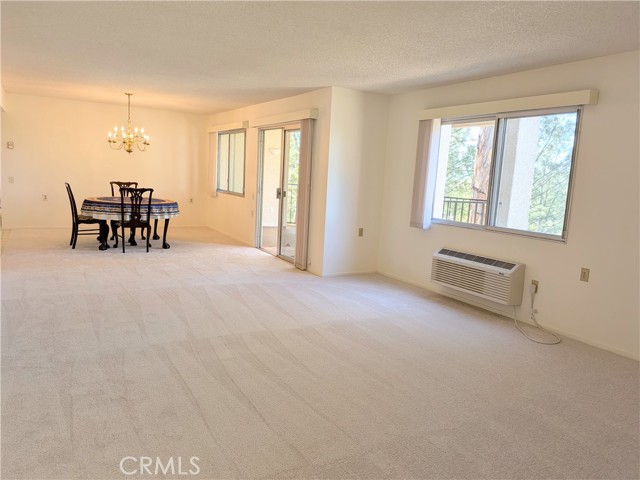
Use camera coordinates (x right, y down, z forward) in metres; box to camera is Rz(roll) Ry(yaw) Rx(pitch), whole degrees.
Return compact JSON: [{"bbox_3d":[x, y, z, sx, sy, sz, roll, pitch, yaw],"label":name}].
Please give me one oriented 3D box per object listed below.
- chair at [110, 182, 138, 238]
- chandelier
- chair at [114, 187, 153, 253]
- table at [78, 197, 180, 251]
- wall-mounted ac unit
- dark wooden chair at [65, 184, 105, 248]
[{"bbox_3d":[-3.513,-0.523,8.039,0.532,0.980,0.571,-1,10,-26],"label":"chair"},{"bbox_3d":[-3.070,-1.871,7.159,0.622,0.931,0.622,-1,10,-26],"label":"chandelier"},{"bbox_3d":[-2.906,-0.325,6.949,0.532,0.980,0.571,-1,10,-26],"label":"chair"},{"bbox_3d":[-3.161,-0.293,7.454,1.438,0.739,1.438,-1,10,-26],"label":"table"},{"bbox_3d":[1.656,0.376,4.801,0.205,0.410,1.055,-3,10,-32],"label":"wall-mounted ac unit"},{"bbox_3d":[-3.700,-0.383,7.073,0.571,0.980,0.532,-4,11,-39],"label":"dark wooden chair"}]

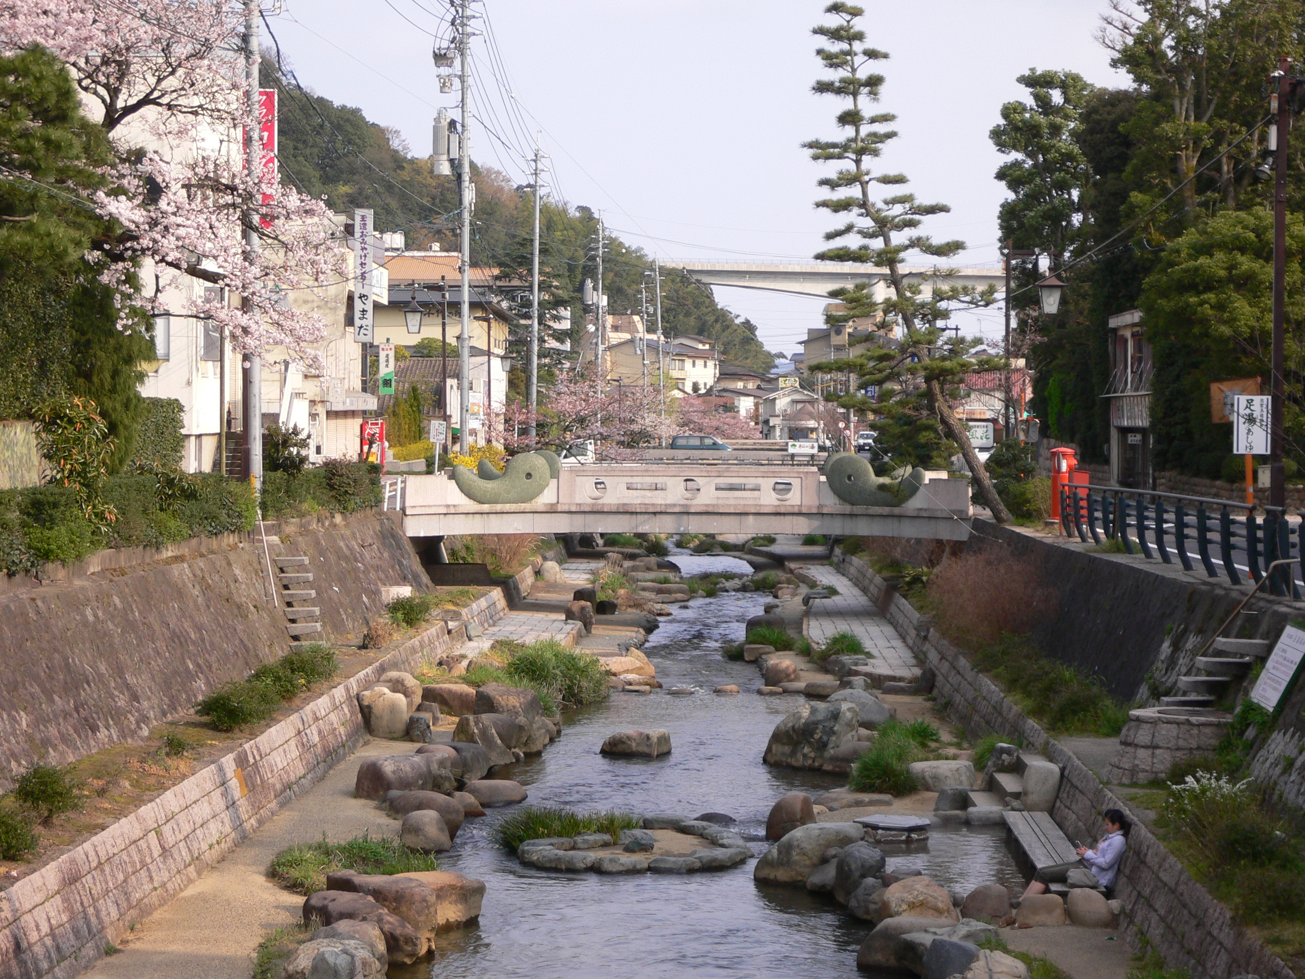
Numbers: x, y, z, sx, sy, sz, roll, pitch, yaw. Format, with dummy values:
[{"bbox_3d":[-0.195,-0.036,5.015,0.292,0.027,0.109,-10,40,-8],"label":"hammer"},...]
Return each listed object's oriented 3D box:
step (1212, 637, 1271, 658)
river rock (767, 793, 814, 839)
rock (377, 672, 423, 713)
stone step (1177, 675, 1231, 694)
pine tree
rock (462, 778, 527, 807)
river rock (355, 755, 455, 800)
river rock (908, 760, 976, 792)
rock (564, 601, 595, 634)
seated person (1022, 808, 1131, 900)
[{"bbox_3d":[6.228,1.672,33.500,0.620,0.160,0.550,0,1,1],"label":"step"},{"bbox_3d":[1.642,3.869,37.500,0.600,0.570,0.580,0,1,1],"label":"river rock"},{"bbox_3d":[-4.143,3.357,52.000,0.740,0.700,0.680,0,1,0],"label":"rock"},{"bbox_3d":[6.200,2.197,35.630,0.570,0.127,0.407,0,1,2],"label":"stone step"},{"bbox_3d":[5.273,-4.761,66.170,4.306,10.689,4.072,0,1,2],"label":"pine tree"},{"bbox_3d":[-1.946,3.748,39.000,0.790,0.320,0.520,0,1,0],"label":"rock"},{"bbox_3d":[-2.992,3.486,38.328,1.191,0.499,0.794,0,1,2],"label":"river rock"},{"bbox_3d":[3.710,3.671,40.650,0.860,0.370,0.600,0,1,0],"label":"river rock"},{"bbox_3d":[-1.630,2.861,70.800,0.680,0.770,0.620,0,1,1],"label":"rock"},{"bbox_3d":[3.974,3.540,30.000,1.030,1.020,0.500,0,1,-8],"label":"seated person"}]

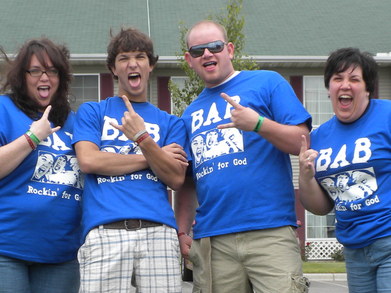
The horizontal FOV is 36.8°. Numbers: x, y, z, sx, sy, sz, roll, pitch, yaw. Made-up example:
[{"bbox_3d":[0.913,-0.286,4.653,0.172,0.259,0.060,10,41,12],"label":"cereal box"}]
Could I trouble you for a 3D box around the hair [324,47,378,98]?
[{"bbox_3d":[0.600,-0.282,2.250,0.200,0.210,0.225,1,-5,25],"label":"hair"}]

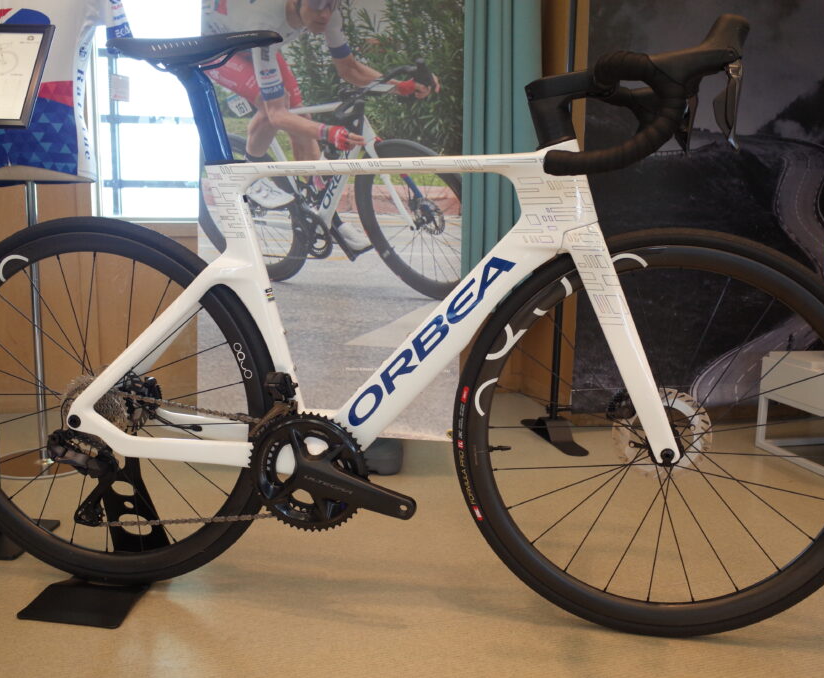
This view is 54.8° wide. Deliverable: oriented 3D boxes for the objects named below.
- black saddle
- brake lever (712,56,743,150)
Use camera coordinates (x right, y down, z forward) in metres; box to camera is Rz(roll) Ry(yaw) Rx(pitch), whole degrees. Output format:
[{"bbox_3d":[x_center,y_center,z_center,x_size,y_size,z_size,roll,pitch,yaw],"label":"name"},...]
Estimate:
[{"bbox_3d":[-0.338,-0.462,1.280,0.278,0.062,0.142,2,11,10],"label":"black saddle"},{"bbox_3d":[0.388,-0.289,0.980,0.037,0.109,0.032,2,11,10],"label":"brake lever"}]

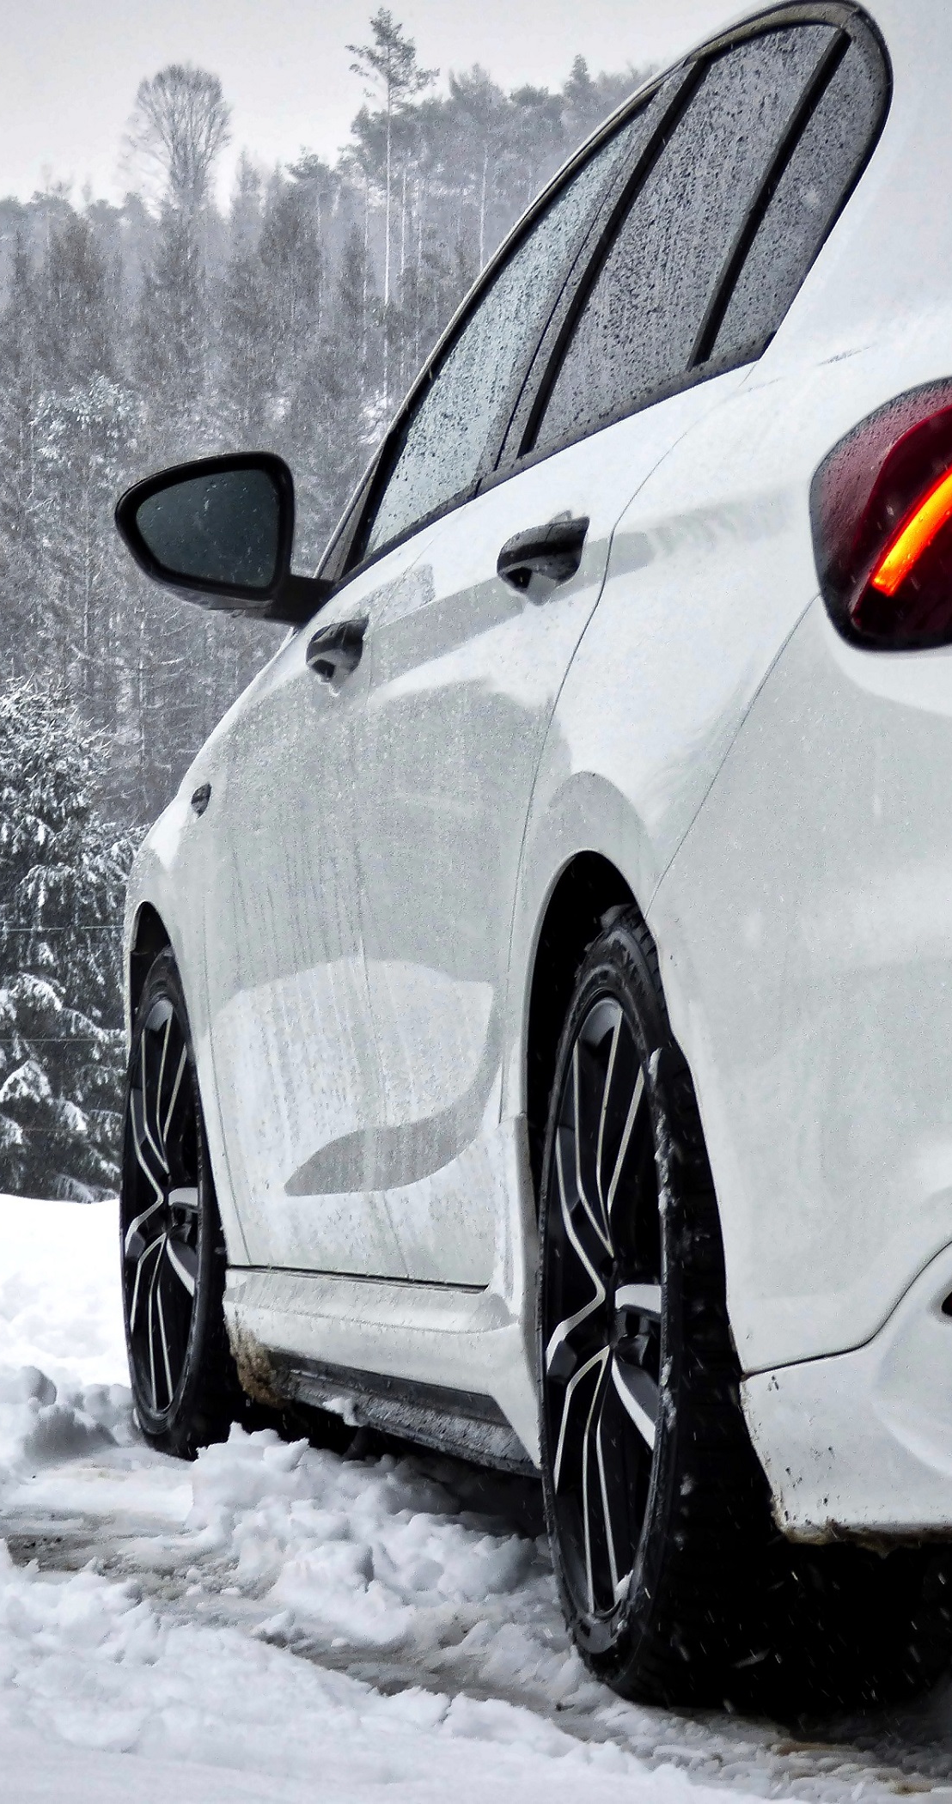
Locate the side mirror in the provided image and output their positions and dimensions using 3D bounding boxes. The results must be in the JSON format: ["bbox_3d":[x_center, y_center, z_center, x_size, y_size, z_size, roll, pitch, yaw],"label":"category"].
[{"bbox_3d":[-0.268,-0.383,7.151,0.235,0.180,0.160,0,-1,-10],"label":"side mirror"}]

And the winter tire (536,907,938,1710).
[{"bbox_3d":[0.213,0.316,5.270,0.225,0.637,0.637,0,-1,-10],"label":"winter tire"}]

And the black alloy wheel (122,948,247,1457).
[{"bbox_3d":[-0.251,0.357,7.874,0.225,0.637,0.637,0,-1,-10],"label":"black alloy wheel"}]

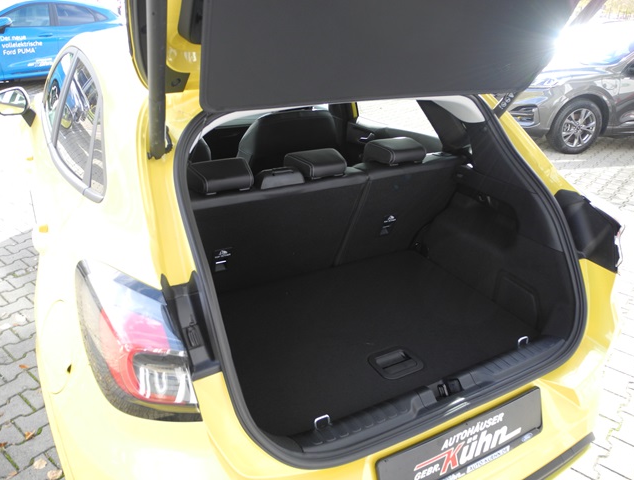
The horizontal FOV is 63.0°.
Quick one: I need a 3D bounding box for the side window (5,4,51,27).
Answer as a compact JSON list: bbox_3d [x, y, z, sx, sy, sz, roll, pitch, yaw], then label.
[{"bbox_3d":[-5.281,-4.109,9.476,0.080,0.390,0.900,14,28,25],"label":"side window"}]

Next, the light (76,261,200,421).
[{"bbox_3d":[-0.351,0.198,1.011,0.175,0.260,0.310,-12,28,-26],"label":"light"}]

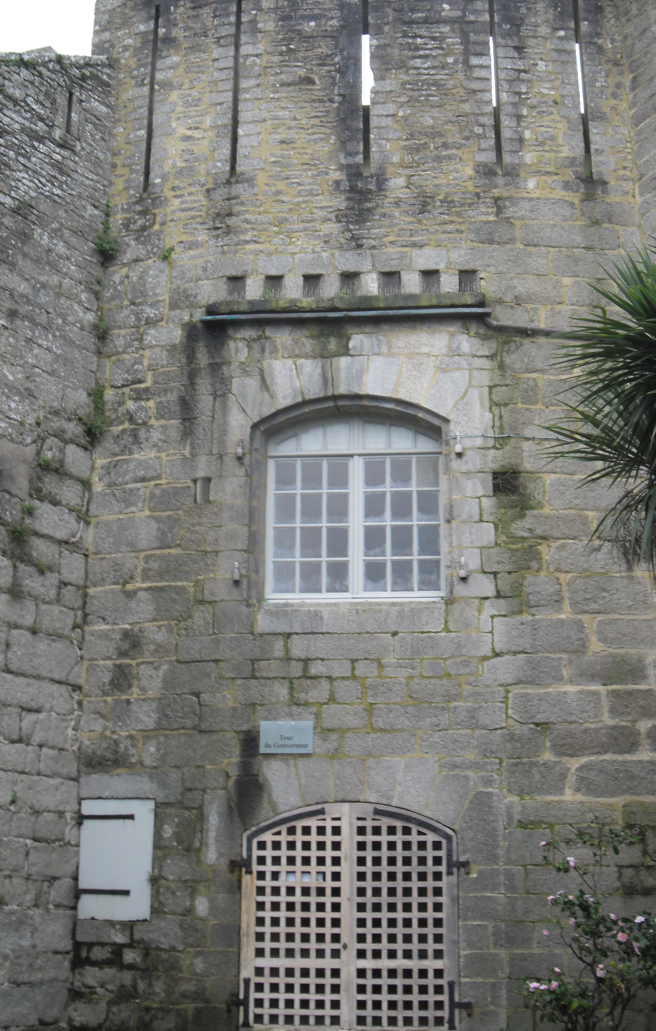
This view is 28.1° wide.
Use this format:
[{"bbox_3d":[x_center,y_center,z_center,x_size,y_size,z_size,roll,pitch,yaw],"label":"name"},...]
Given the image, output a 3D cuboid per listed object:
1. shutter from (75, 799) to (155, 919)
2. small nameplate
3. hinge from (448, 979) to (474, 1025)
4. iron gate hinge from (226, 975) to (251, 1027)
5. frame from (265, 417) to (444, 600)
[{"bbox_3d":[-2.073,3.357,12.816,0.770,1.142,0.050,-5,-15,18],"label":"shutter"},{"bbox_3d":[-0.395,2.135,12.621,0.518,0.309,0.015,-2,-15,7],"label":"small nameplate"},{"bbox_3d":[1.200,4.422,11.846,0.237,0.429,0.060,-1,-15,5],"label":"hinge"},{"bbox_3d":[-0.820,4.471,12.032,0.230,0.439,0.060,-1,-15,5],"label":"iron gate hinge"},{"bbox_3d":[0.277,-0.092,13.501,1.830,1.930,0.100,-1,-15,5],"label":"frame"}]

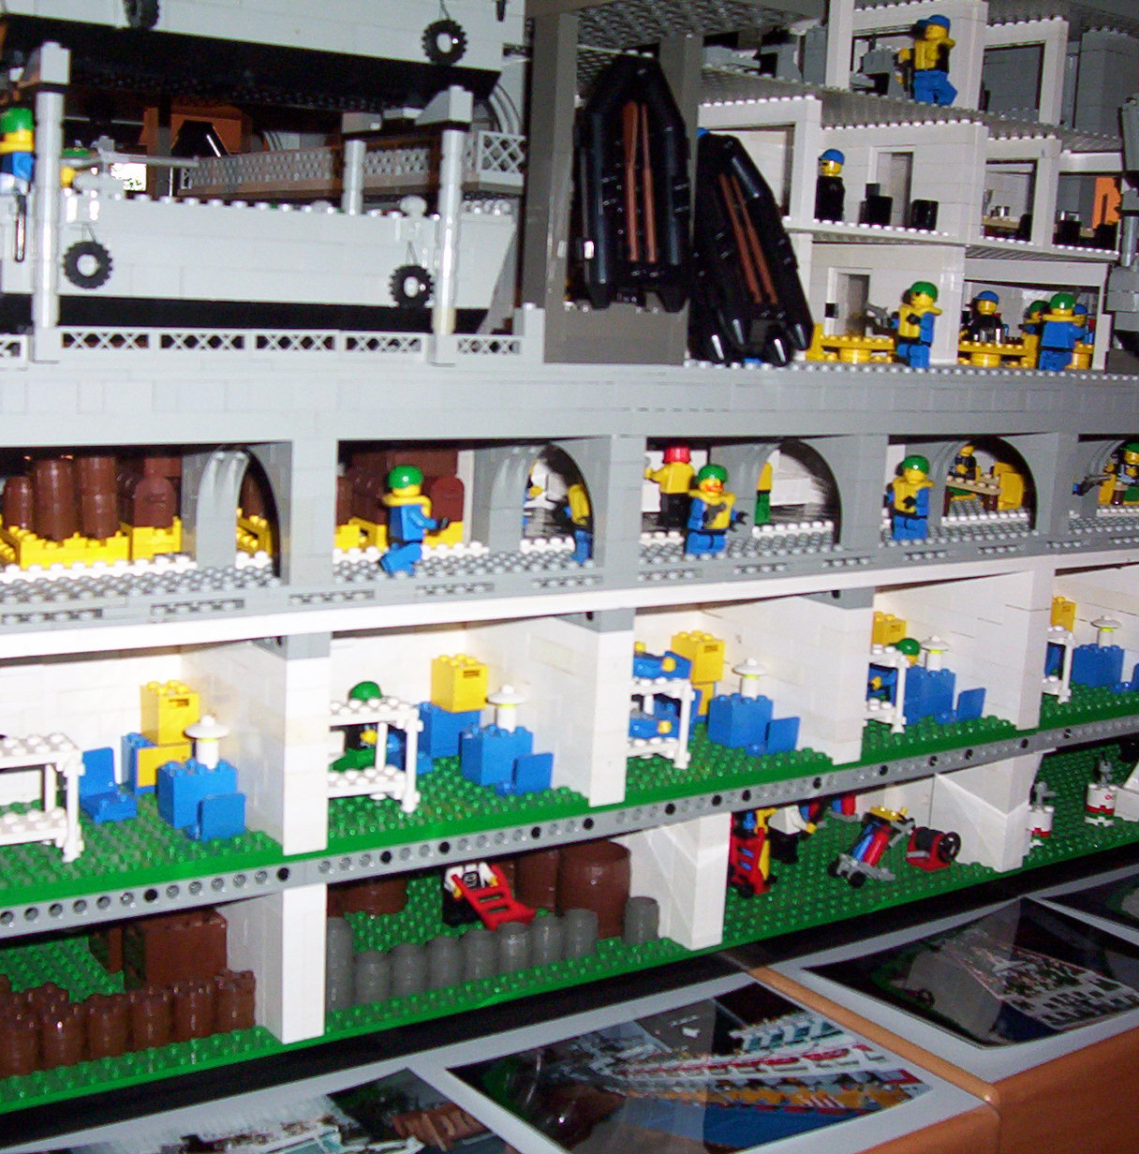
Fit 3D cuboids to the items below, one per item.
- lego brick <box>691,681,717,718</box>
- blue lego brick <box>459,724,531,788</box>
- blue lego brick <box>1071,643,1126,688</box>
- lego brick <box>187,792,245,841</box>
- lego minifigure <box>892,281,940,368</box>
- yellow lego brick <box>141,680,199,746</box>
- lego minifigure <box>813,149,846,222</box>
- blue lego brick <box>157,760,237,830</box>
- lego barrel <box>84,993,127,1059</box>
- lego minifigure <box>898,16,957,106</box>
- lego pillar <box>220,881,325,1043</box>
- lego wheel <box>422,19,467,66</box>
[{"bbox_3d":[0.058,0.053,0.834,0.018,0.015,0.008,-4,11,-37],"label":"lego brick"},{"bbox_3d":[-0.029,0.070,0.747,0.024,0.021,0.016,-4,11,-36],"label":"blue lego brick"},{"bbox_3d":[0.268,0.044,0.964,0.024,0.021,0.016,-4,11,-39],"label":"blue lego brick"},{"bbox_3d":[-0.124,0.083,0.663,0.016,0.018,0.016,-4,13,-35],"label":"lego brick"},{"bbox_3d":[0.152,-0.109,0.835,0.015,0.041,0.024,-2,11,-32],"label":"lego minifigure"},{"bbox_3d":[-0.145,0.049,0.691,0.016,0.021,0.016,-4,11,-39],"label":"yellow lego brick"},{"bbox_3d":[0.124,-0.185,0.910,0.013,0.040,0.024,-1,10,-23],"label":"lego minifigure"},{"bbox_3d":[-0.131,0.075,0.666,0.024,0.021,0.016,-4,12,-38],"label":"blue lego brick"},{"bbox_3d":[-0.154,0.148,0.628,0.015,0.018,0.015,-4,11,-39],"label":"lego barrel"},{"bbox_3d":[0.162,-0.233,0.860,0.018,0.041,0.024,-2,11,-32],"label":"lego minifigure"},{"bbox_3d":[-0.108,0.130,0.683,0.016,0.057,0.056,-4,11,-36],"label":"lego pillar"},{"bbox_3d":[-0.042,-0.181,0.645,0.015,0.015,0.006,-4,11,-36],"label":"lego wheel"}]

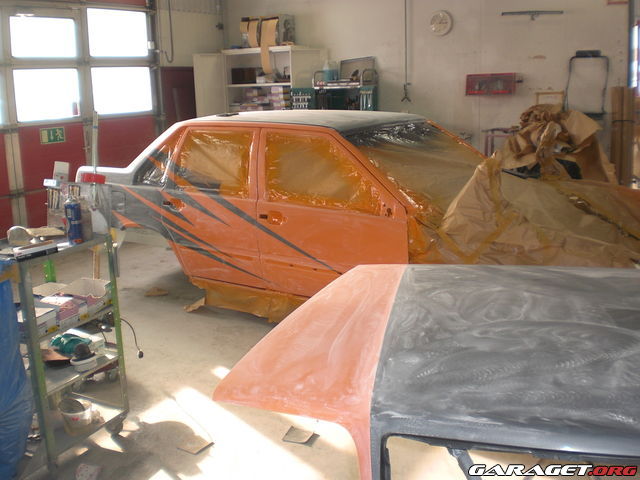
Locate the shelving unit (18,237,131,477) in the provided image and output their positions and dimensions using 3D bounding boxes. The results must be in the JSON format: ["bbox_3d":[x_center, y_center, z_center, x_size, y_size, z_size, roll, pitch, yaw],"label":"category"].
[{"bbox_3d":[-1.227,0.482,2.993,0.410,0.960,0.482,6,16,26],"label":"shelving unit"}]

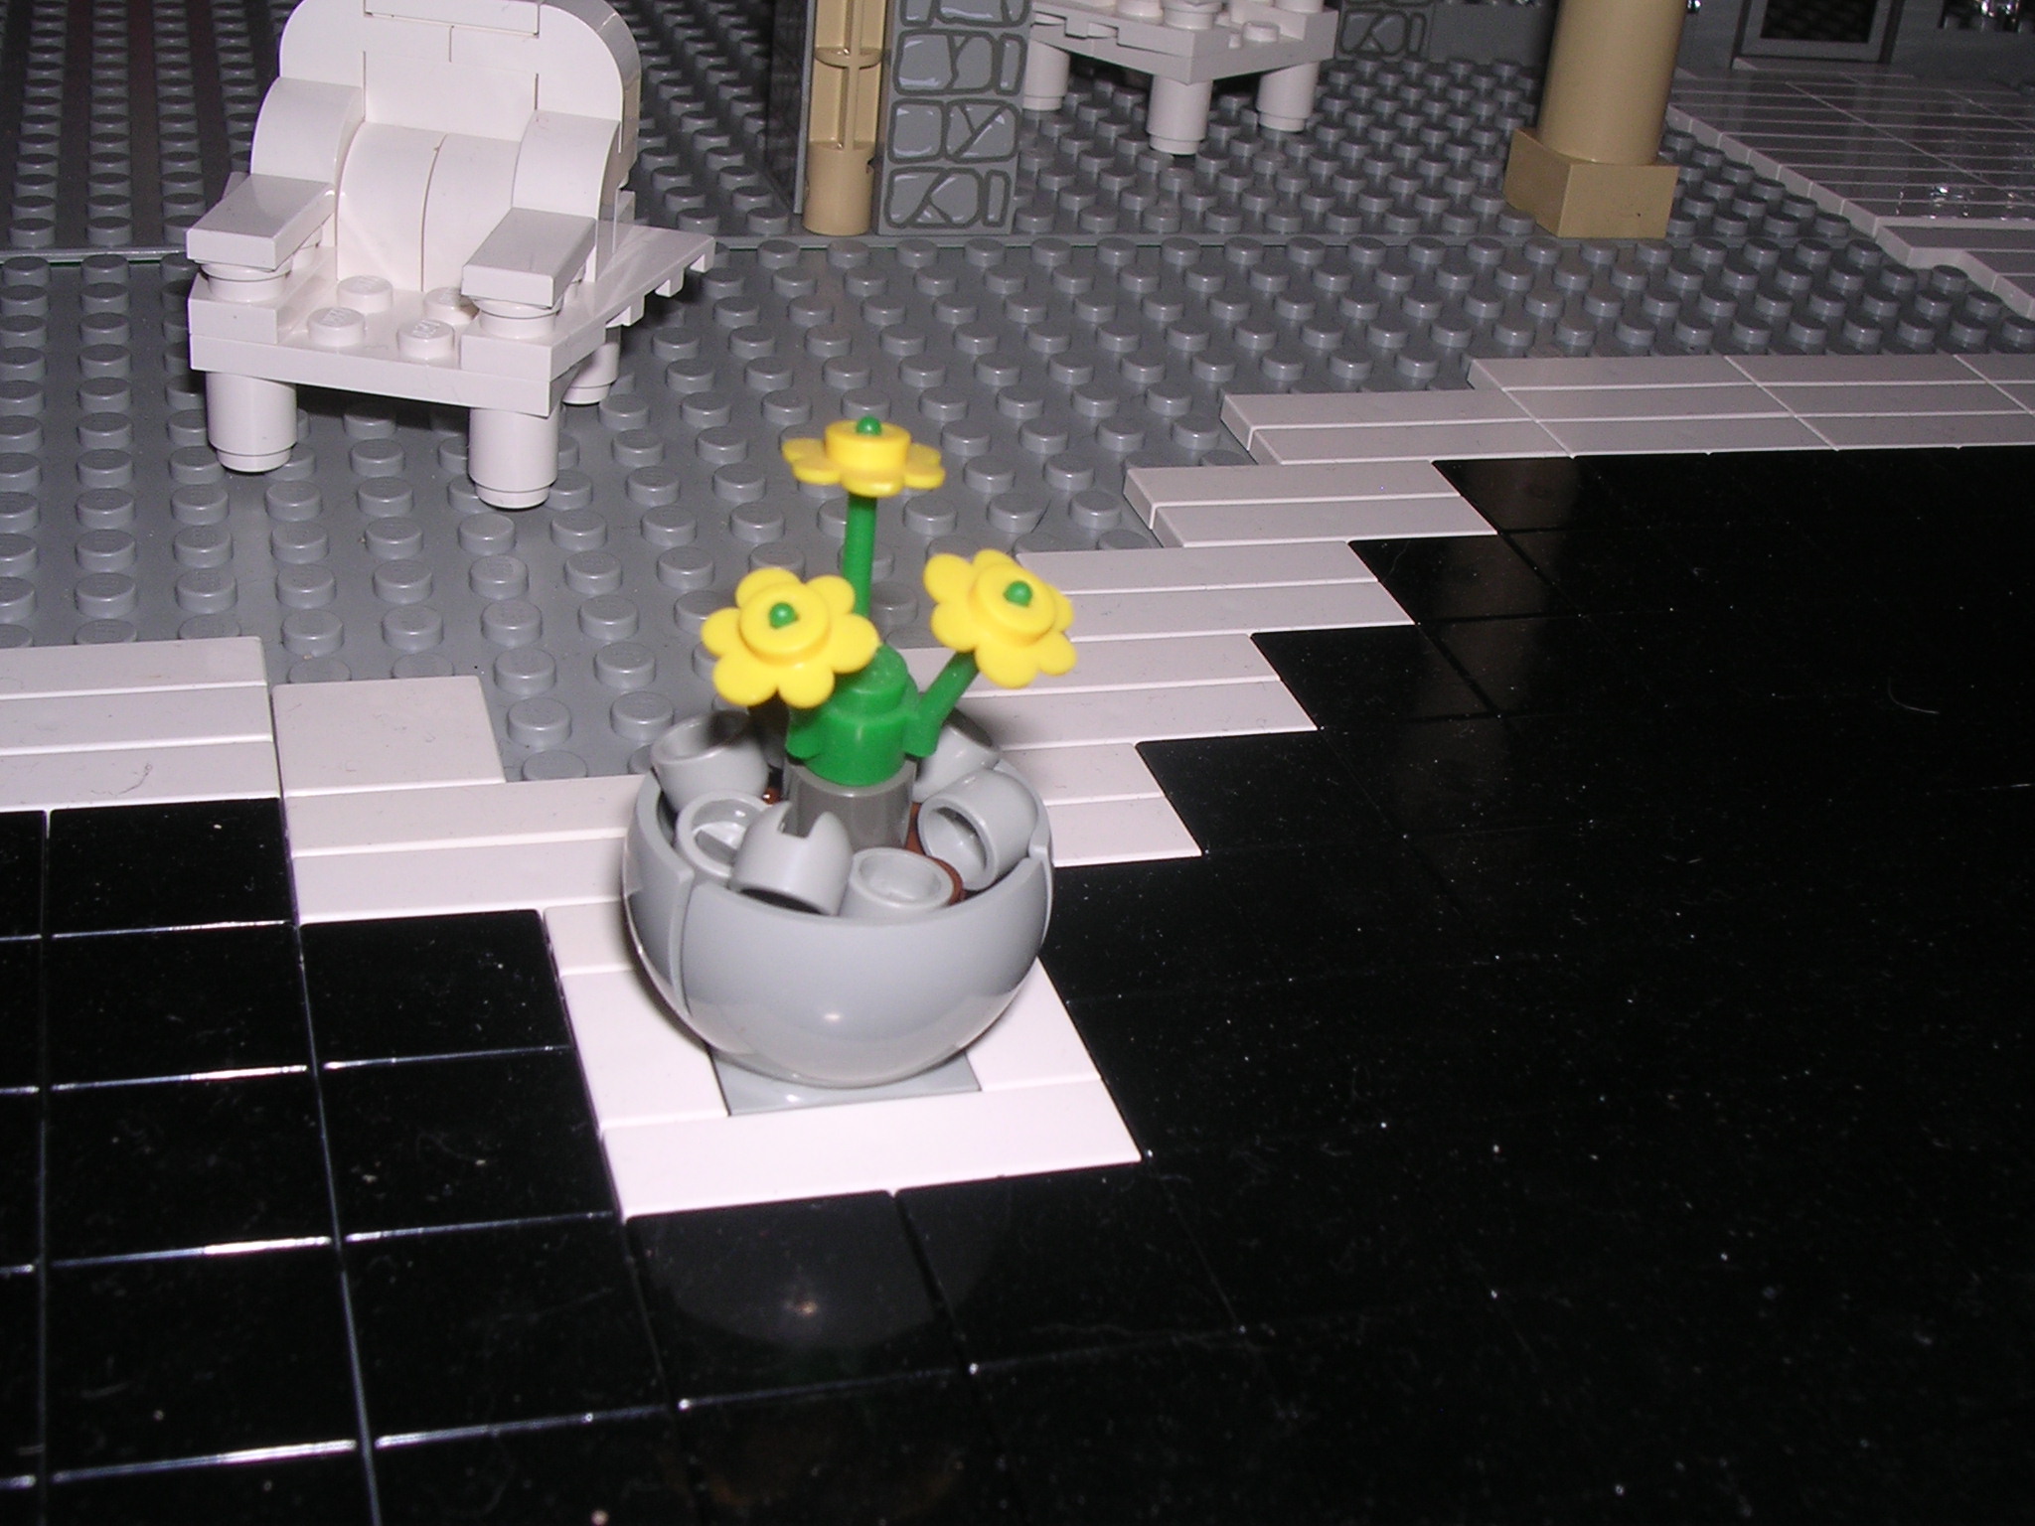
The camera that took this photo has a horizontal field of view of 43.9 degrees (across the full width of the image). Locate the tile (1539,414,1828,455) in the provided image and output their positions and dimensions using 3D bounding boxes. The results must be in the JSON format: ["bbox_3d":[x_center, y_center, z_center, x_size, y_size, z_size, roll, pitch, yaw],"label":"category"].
[{"bbox_3d":[0.070,-0.033,0.267,0.032,0.003,0.008,-4,32,-17],"label":"tile"}]

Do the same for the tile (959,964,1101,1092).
[{"bbox_3d":[-0.001,0.018,0.168,0.008,0.003,0.016,-4,32,-17],"label":"tile"}]

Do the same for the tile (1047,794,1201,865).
[{"bbox_3d":[-0.003,0.007,0.185,0.032,0.003,0.008,-4,32,-17],"label":"tile"}]

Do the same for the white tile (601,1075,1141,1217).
[{"bbox_3d":[-0.009,0.025,0.154,0.032,0.003,0.008,-4,32,-17],"label":"white tile"}]

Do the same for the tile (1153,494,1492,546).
[{"bbox_3d":[0.029,-0.021,0.238,0.032,0.003,0.008,-4,32,-17],"label":"tile"}]

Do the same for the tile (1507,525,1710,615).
[{"bbox_3d":[0.055,-0.017,0.236,0.016,0.003,0.016,-4,32,-17],"label":"tile"}]

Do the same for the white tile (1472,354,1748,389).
[{"bbox_3d":[0.066,-0.042,0.279,0.032,0.003,0.008,-4,32,-17],"label":"white tile"}]

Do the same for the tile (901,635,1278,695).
[{"bbox_3d":[0.006,-0.006,0.210,0.032,0.003,0.008,-4,32,-17],"label":"tile"}]

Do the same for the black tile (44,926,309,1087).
[{"bbox_3d":[-0.053,0.016,0.159,0.016,0.003,0.016,-4,32,-17],"label":"black tile"}]

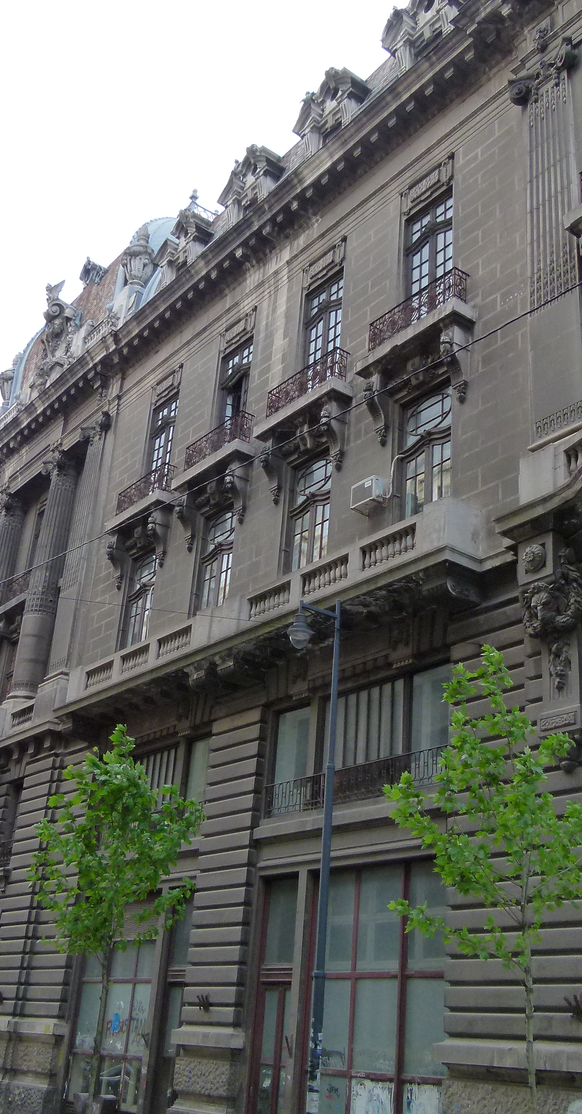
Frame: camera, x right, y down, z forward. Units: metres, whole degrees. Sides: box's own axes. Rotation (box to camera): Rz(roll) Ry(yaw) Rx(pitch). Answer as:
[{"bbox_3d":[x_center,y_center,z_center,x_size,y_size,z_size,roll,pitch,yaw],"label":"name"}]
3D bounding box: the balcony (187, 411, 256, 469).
[{"bbox_3d":[-2.146,-3.309,32.229,0.511,0.971,3.118,21,-30,-32],"label":"balcony"}]

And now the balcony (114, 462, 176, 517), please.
[{"bbox_3d":[-4.616,-1.891,34.261,0.567,1.103,2.940,22,-30,-32],"label":"balcony"}]

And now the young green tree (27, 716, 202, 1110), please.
[{"bbox_3d":[-2.960,6.297,17.701,2.453,7.616,2.453,21,-30,-32],"label":"young green tree"}]

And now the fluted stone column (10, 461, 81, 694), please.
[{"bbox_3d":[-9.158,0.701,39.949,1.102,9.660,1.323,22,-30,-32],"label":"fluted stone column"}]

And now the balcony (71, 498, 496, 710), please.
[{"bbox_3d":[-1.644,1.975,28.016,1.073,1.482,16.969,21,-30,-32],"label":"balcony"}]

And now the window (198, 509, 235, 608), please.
[{"bbox_3d":[-1.995,0.626,30.712,0.307,4.498,1.625,21,-30,-32],"label":"window"}]

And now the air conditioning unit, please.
[{"bbox_3d":[1.809,-1.447,25.295,0.307,0.603,0.797,21,-30,-32],"label":"air conditioning unit"}]

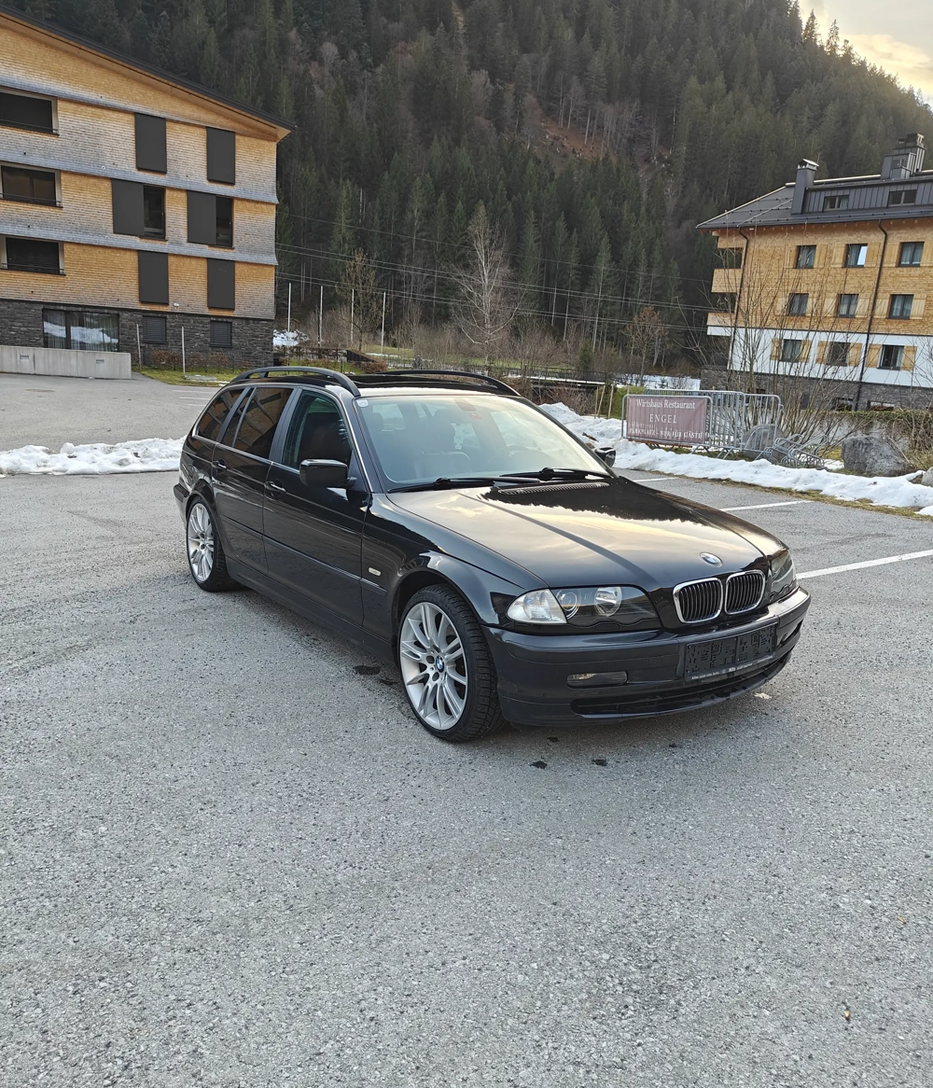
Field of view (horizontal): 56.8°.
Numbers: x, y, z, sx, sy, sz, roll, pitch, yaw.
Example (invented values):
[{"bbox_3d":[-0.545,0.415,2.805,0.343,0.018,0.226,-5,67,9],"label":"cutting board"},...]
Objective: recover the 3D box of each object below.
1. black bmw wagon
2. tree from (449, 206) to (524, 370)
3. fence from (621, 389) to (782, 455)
[{"bbox_3d":[-0.277,-0.262,4.930,1.800,1.410,4.480,-7,14,-34],"label":"black bmw wagon"},{"bbox_3d":[1.085,-13.746,47.000,4.000,9.300,3.900,3,13,0],"label":"tree"},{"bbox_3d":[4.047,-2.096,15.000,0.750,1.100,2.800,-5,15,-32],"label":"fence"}]

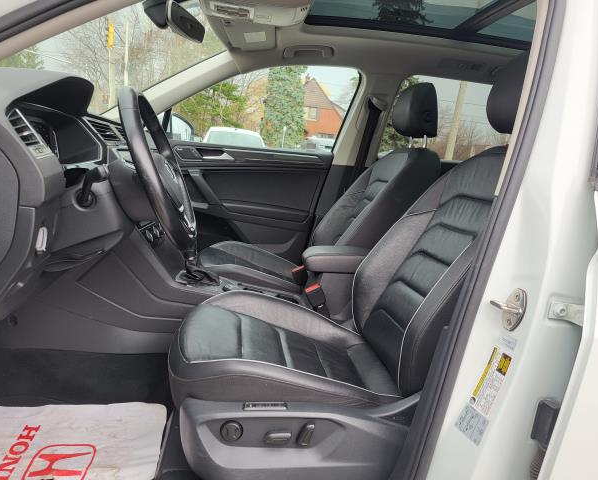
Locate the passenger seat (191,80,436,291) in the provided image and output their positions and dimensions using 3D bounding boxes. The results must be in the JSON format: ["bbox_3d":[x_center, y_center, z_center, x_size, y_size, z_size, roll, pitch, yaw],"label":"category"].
[{"bbox_3d":[0.085,-0.190,1.941,1.000,0.950,0.540,2,12,-8],"label":"passenger seat"}]

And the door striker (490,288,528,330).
[{"bbox_3d":[0.378,0.125,0.866,0.050,0.078,0.040,12,11,-25],"label":"door striker"}]

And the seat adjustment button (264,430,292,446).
[{"bbox_3d":[-0.044,0.411,0.995,0.057,0.027,0.027,2,12,-8],"label":"seat adjustment button"}]

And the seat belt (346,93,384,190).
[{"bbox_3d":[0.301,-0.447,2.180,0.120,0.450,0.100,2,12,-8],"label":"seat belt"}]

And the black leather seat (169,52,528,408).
[{"bbox_3d":[0.178,-0.040,1.222,1.000,0.930,0.540,2,12,-8],"label":"black leather seat"}]

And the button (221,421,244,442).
[{"bbox_3d":[-0.138,0.392,0.984,0.045,0.045,0.020,2,12,-8],"label":"button"}]

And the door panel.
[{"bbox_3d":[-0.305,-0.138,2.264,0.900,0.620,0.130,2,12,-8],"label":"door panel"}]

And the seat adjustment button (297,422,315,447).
[{"bbox_3d":[0.016,0.405,1.001,0.032,0.050,0.027,20,9,-11],"label":"seat adjustment button"}]

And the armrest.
[{"bbox_3d":[0.169,0.063,1.626,0.310,0.066,0.150,2,12,-8],"label":"armrest"}]

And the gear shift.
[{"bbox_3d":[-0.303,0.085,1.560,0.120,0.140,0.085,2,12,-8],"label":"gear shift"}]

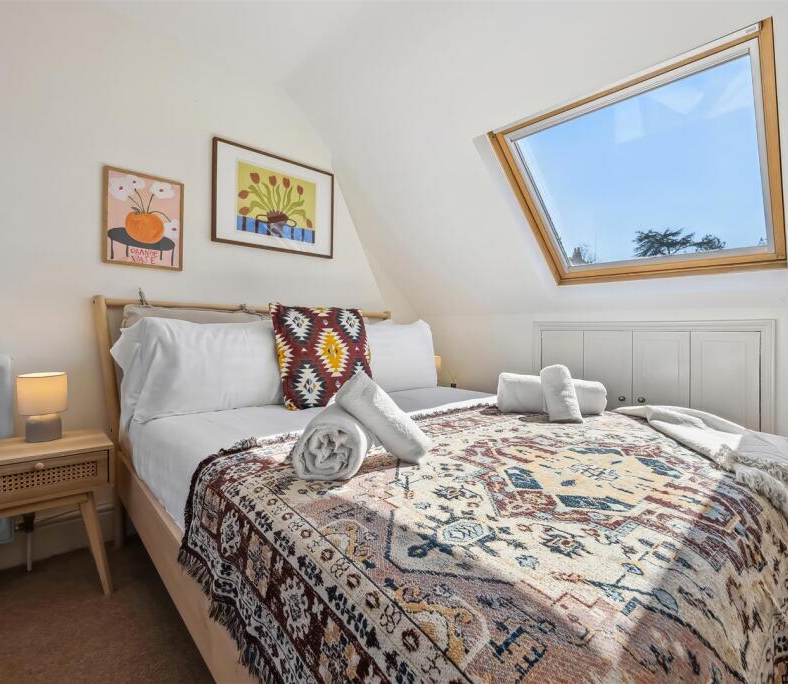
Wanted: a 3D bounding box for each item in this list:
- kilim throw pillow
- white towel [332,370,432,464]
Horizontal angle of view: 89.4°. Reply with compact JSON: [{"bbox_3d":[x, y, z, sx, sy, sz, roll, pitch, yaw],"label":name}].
[{"bbox_3d":[-0.298,0.061,1.726,0.420,0.420,0.140,0,-18,-40],"label":"kilim throw pillow"},{"bbox_3d":[-0.024,0.172,0.900,0.225,0.097,0.097,42,5,6],"label":"white towel"}]

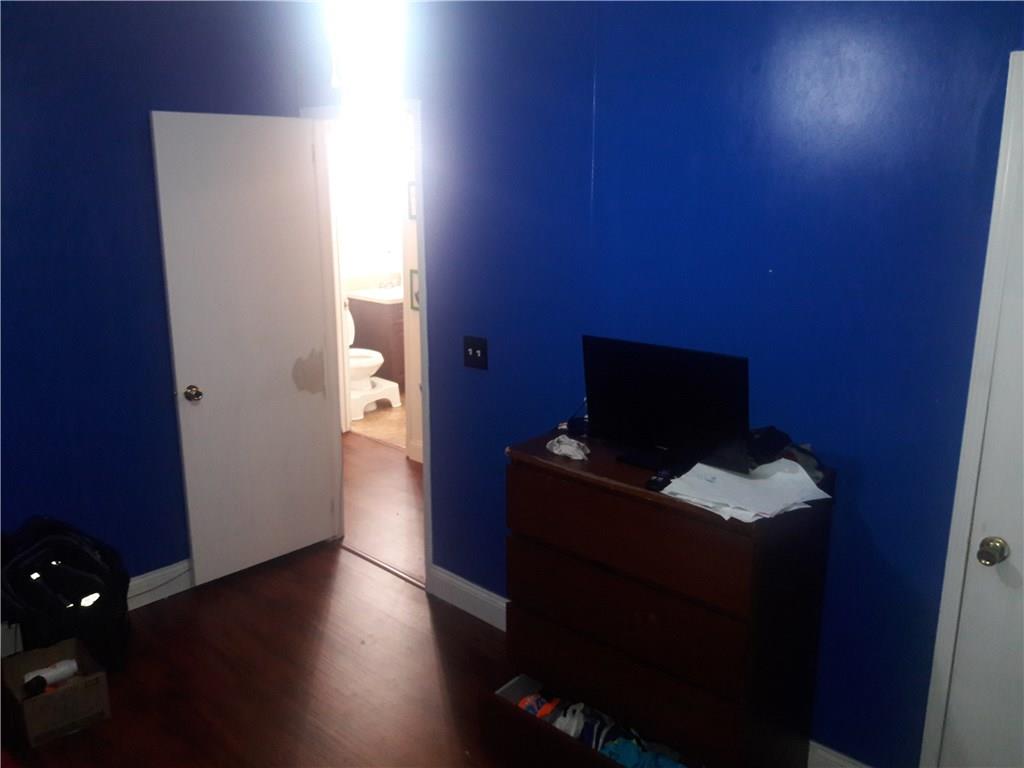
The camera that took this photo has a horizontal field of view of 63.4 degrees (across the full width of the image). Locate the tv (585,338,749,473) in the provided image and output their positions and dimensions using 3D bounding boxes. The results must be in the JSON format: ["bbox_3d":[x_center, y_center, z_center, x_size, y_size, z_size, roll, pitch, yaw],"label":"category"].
[{"bbox_3d":[0.440,0.056,2.308,0.513,0.340,0.150,12,18,41],"label":"tv"}]

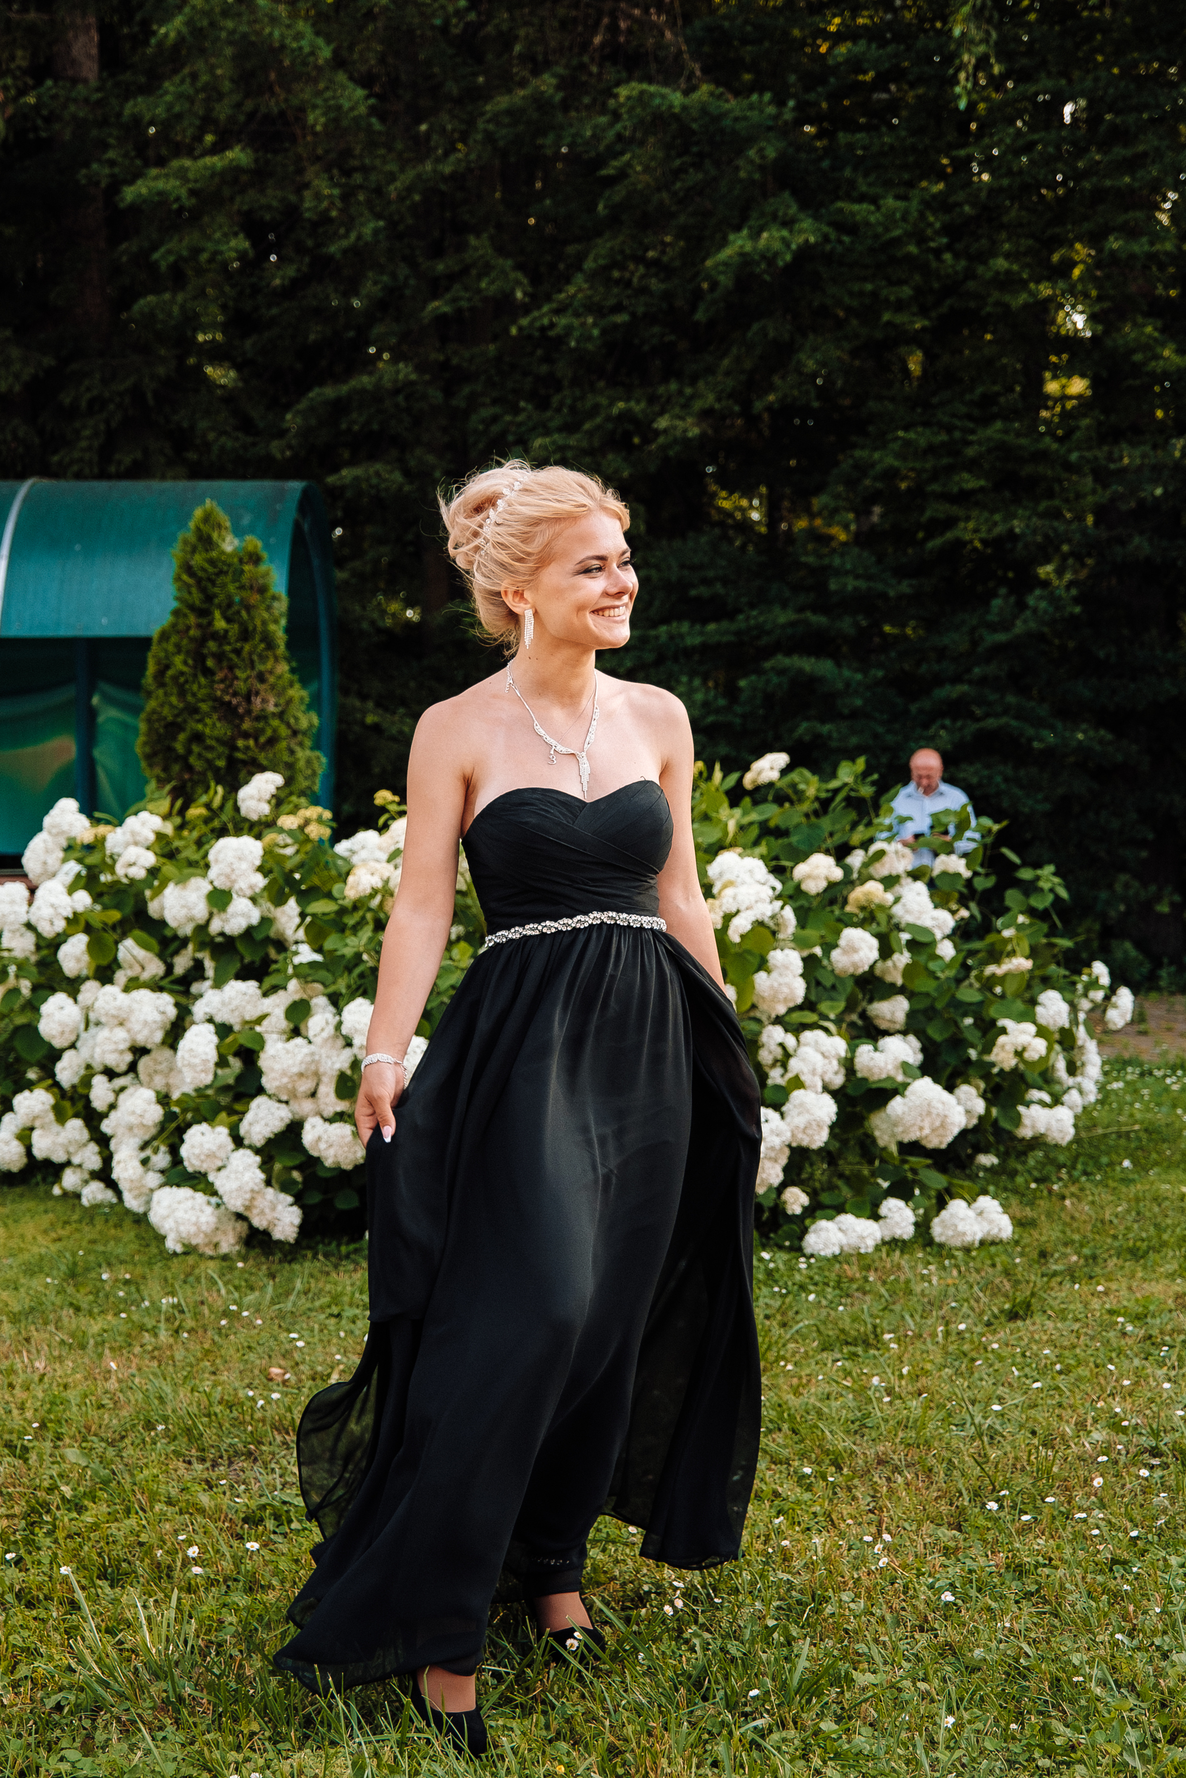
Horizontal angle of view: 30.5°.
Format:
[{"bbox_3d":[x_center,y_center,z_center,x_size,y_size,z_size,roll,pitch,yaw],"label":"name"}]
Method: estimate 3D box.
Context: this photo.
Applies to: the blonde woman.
[{"bbox_3d":[-0.100,0.265,3.020,0.620,1.720,0.550,0,1,-26],"label":"blonde woman"}]

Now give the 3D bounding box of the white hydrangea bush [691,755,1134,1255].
[{"bbox_3d":[0.900,0.320,6.750,1.450,1.460,1.300,0,1,0],"label":"white hydrangea bush"}]

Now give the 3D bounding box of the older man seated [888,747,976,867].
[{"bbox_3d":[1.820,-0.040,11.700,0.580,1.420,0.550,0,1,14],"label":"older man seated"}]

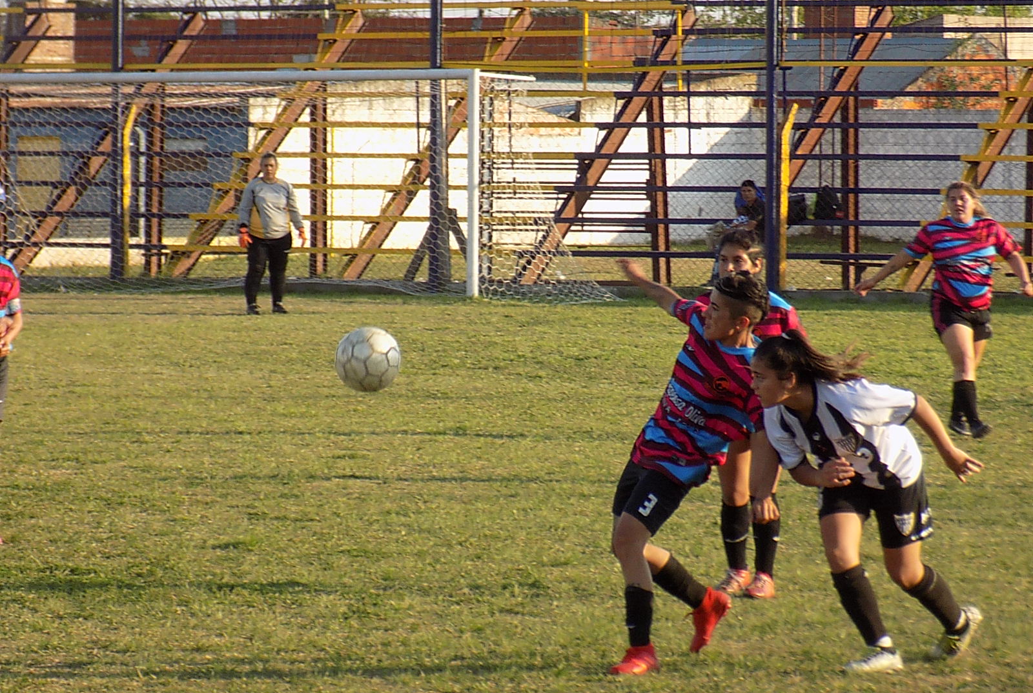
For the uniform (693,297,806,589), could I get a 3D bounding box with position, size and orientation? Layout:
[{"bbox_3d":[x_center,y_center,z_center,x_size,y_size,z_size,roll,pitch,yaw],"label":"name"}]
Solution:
[{"bbox_3d":[1.037,0.432,25.300,0.480,1.379,0.340,1,3,15],"label":"uniform"}]

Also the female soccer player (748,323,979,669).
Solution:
[{"bbox_3d":[1.365,0.606,22.100,0.930,1.334,0.700,-2,3,-42],"label":"female soccer player"}]

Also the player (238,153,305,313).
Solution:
[{"bbox_3d":[-2.484,-1.154,57.700,0.680,1.659,0.400,0,3,-5],"label":"player"}]

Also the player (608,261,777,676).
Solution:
[{"bbox_3d":[0.681,0.474,22.000,0.660,1.610,0.750,-3,4,-45],"label":"player"}]

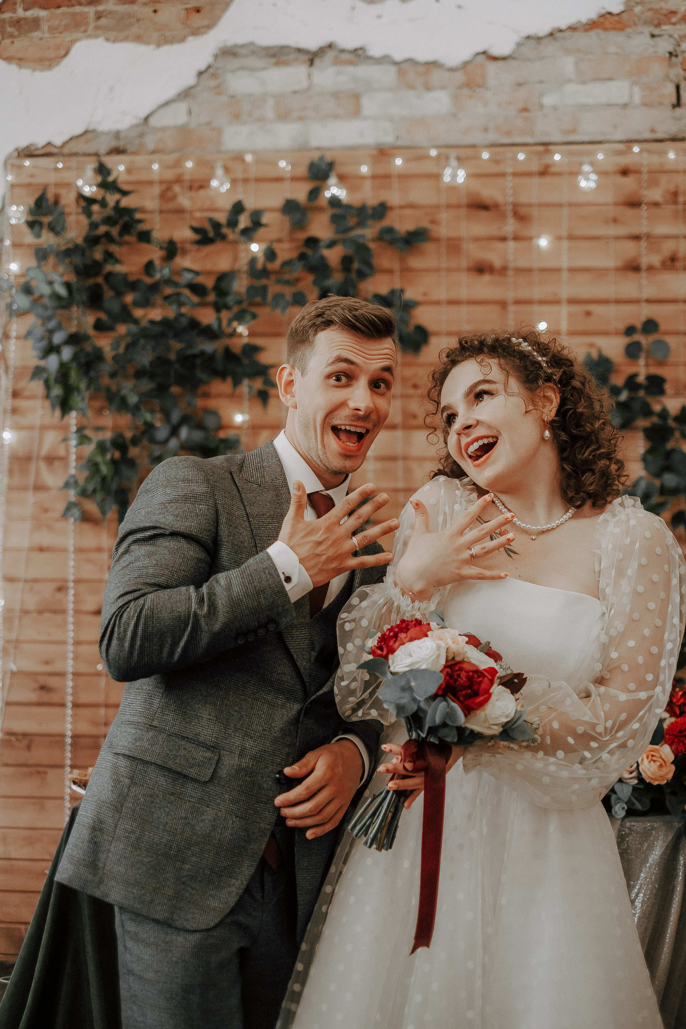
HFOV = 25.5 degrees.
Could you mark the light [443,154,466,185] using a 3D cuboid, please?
[{"bbox_3d":[0.323,-0.997,4.380,0.060,0.088,0.060,0,-2,9],"label":"light"}]

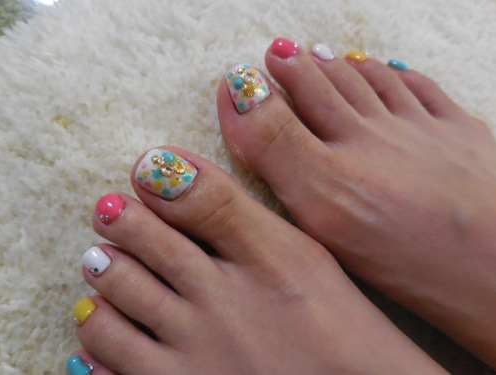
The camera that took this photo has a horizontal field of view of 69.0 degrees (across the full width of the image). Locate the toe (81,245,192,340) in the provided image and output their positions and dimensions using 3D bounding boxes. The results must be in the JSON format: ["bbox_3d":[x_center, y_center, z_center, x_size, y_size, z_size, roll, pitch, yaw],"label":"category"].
[{"bbox_3d":[-0.039,0.035,0.125,0.036,0.015,0.014,28,72,17],"label":"toe"}]

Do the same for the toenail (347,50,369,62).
[{"bbox_3d":[0.047,-0.056,0.155,0.009,0.003,0.007,8,51,2],"label":"toenail"}]

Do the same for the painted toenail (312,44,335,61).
[{"bbox_3d":[0.032,-0.056,0.151,0.010,0.003,0.009,7,53,-18],"label":"painted toenail"}]

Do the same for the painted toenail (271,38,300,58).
[{"bbox_3d":[0.015,-0.056,0.146,0.011,0.004,0.009,4,61,-9],"label":"painted toenail"}]

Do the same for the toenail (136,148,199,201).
[{"bbox_3d":[-0.030,-0.004,0.128,0.017,0.004,0.015,27,60,3],"label":"toenail"}]

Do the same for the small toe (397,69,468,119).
[{"bbox_3d":[0.080,-0.042,0.159,0.029,0.013,0.013,43,76,11],"label":"small toe"}]

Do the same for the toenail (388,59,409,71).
[{"bbox_3d":[0.065,-0.052,0.157,0.009,0.003,0.006,19,49,1],"label":"toenail"}]

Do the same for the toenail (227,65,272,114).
[{"bbox_3d":[0.000,-0.039,0.140,0.015,0.004,0.017,-24,83,-10],"label":"toenail"}]

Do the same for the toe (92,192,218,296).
[{"bbox_3d":[-0.033,0.020,0.126,0.043,0.015,0.015,31,73,13],"label":"toe"}]

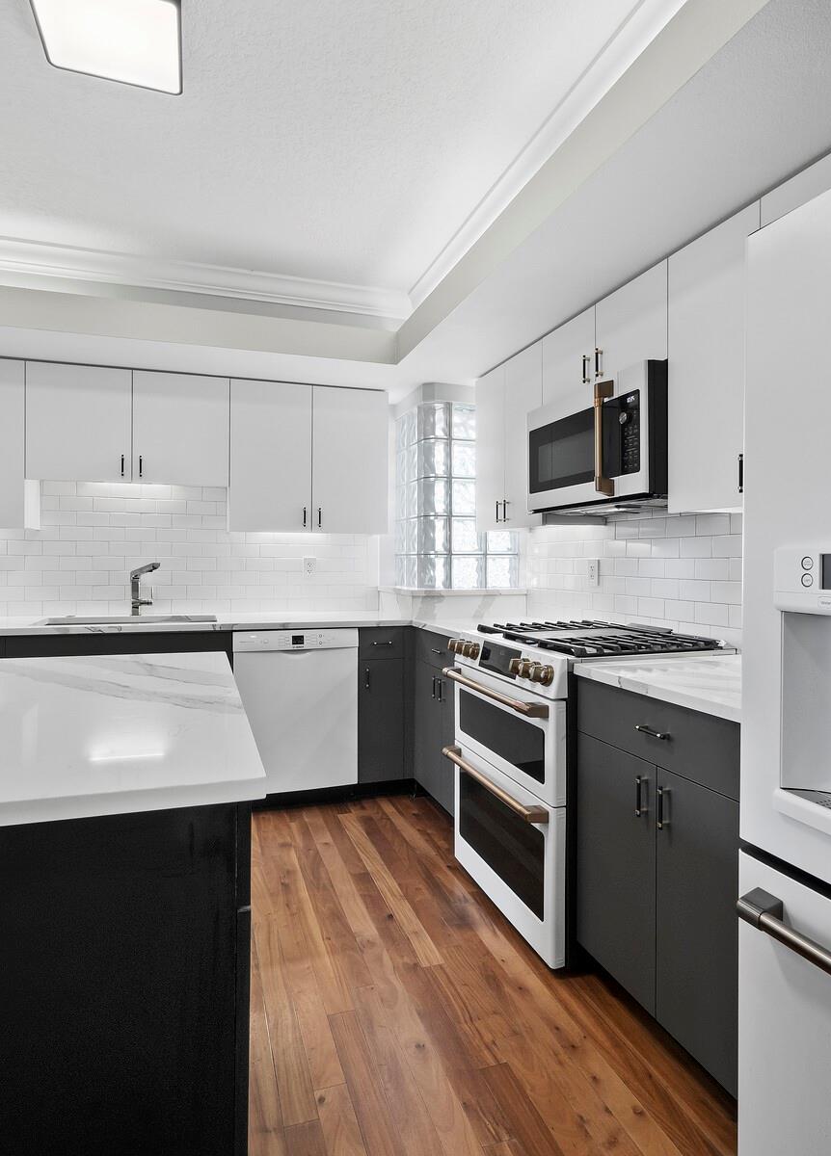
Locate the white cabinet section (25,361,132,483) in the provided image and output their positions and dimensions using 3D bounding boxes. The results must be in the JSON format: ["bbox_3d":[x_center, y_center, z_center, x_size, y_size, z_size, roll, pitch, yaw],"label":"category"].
[{"bbox_3d":[-1.655,-0.737,3.141,0.458,0.556,0.330,0,1,-18],"label":"white cabinet section"}]

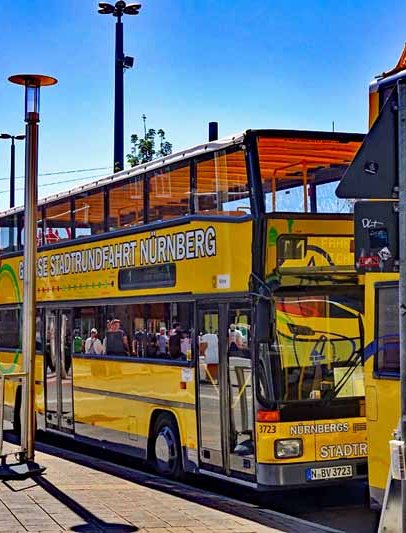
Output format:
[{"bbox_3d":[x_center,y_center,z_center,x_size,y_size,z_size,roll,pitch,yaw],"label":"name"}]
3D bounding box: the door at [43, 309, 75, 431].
[{"bbox_3d":[-2.128,1.536,17.165,0.090,1.860,1.300,1,-3,-25],"label":"door"}]

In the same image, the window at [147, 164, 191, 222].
[{"bbox_3d":[-0.391,-0.852,13.576,0.070,0.600,1.230,1,-3,-25],"label":"window"}]

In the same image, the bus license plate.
[{"bbox_3d":[1.283,2.075,11.601,0.520,0.110,0.020,1,-3,-25],"label":"bus license plate"}]

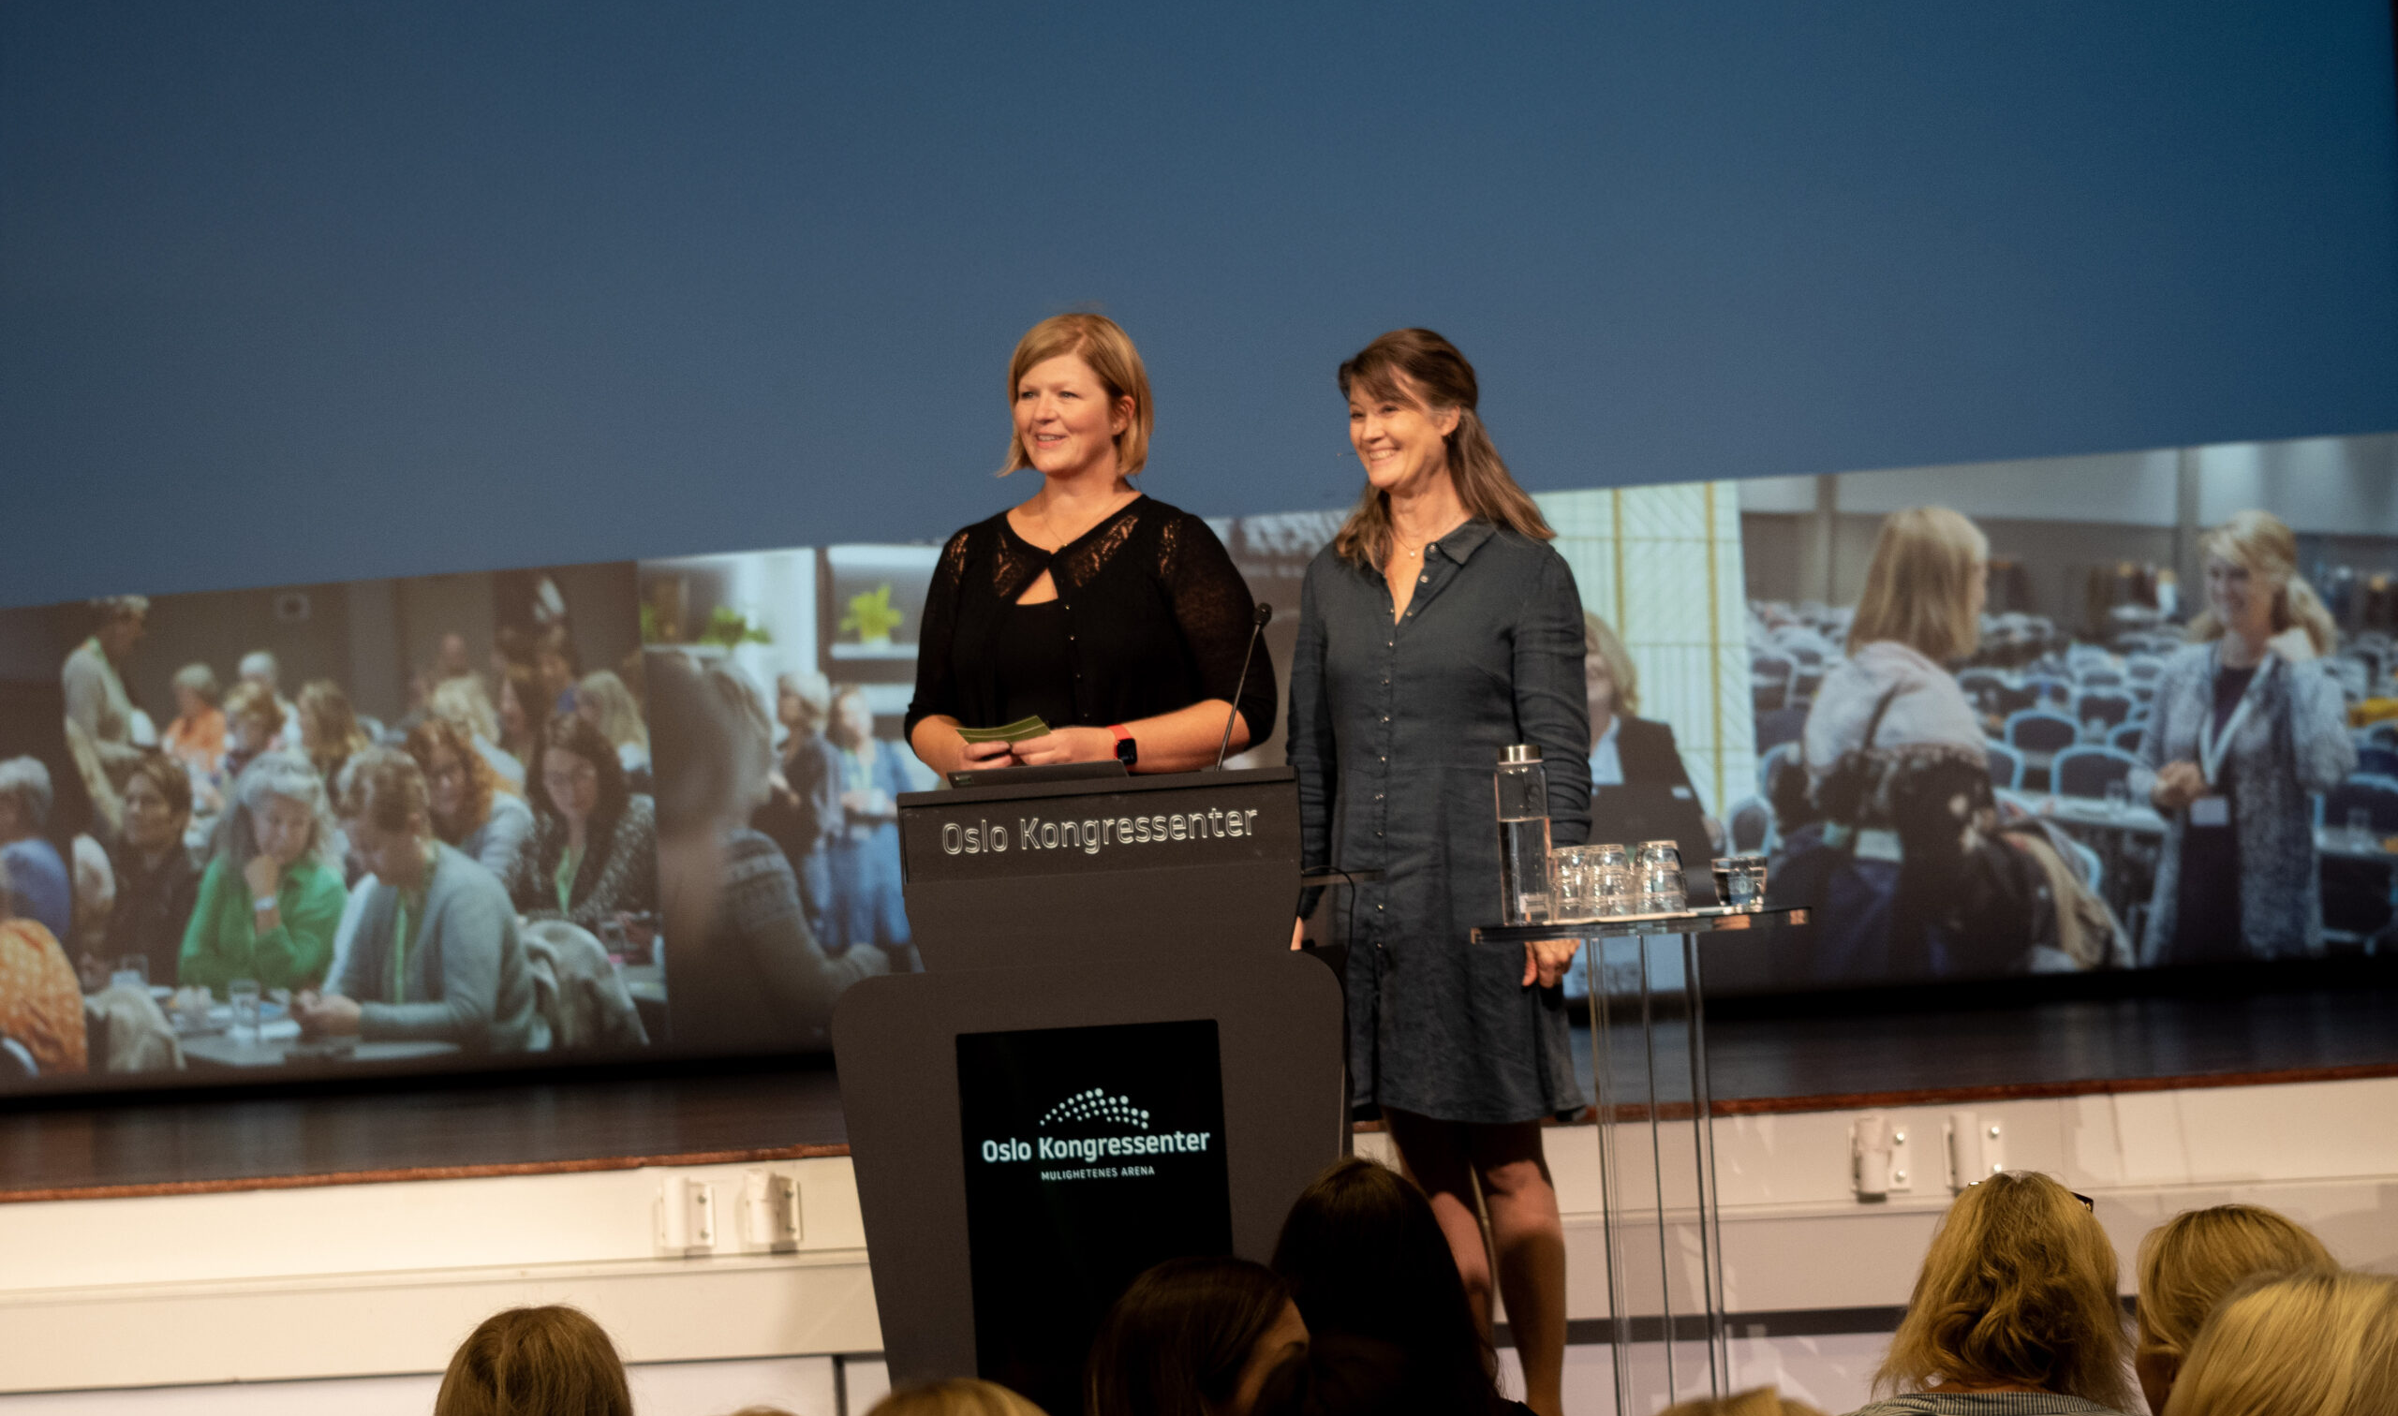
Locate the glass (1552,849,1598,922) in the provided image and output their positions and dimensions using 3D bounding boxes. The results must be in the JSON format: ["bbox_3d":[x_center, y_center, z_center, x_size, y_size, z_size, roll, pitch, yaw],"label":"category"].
[{"bbox_3d":[0.542,0.255,11.990,0.075,0.105,0.075,-4,-1,0],"label":"glass"}]

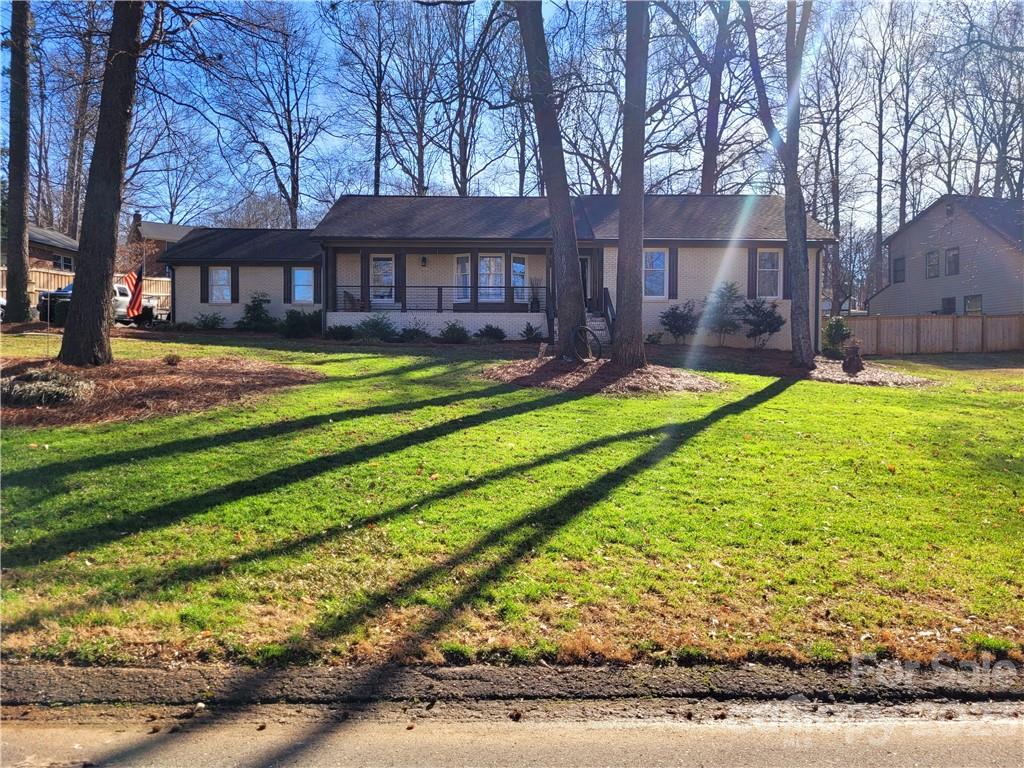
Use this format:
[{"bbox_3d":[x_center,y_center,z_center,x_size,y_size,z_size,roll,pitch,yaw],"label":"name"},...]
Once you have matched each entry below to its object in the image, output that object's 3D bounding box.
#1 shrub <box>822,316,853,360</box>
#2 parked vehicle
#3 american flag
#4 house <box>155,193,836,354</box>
[{"bbox_3d":[10.722,-1.499,25.354,0.902,1.422,0.900,0,3,0],"label":"shrub"},{"bbox_3d":[-17.176,-3.419,32.583,2.000,1.850,5.800,0,3,0],"label":"parked vehicle"},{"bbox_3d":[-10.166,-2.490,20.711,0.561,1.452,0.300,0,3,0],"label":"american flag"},{"bbox_3d":[-1.543,-4.545,31.225,25.050,6.239,11.200,0,3,0],"label":"house"}]

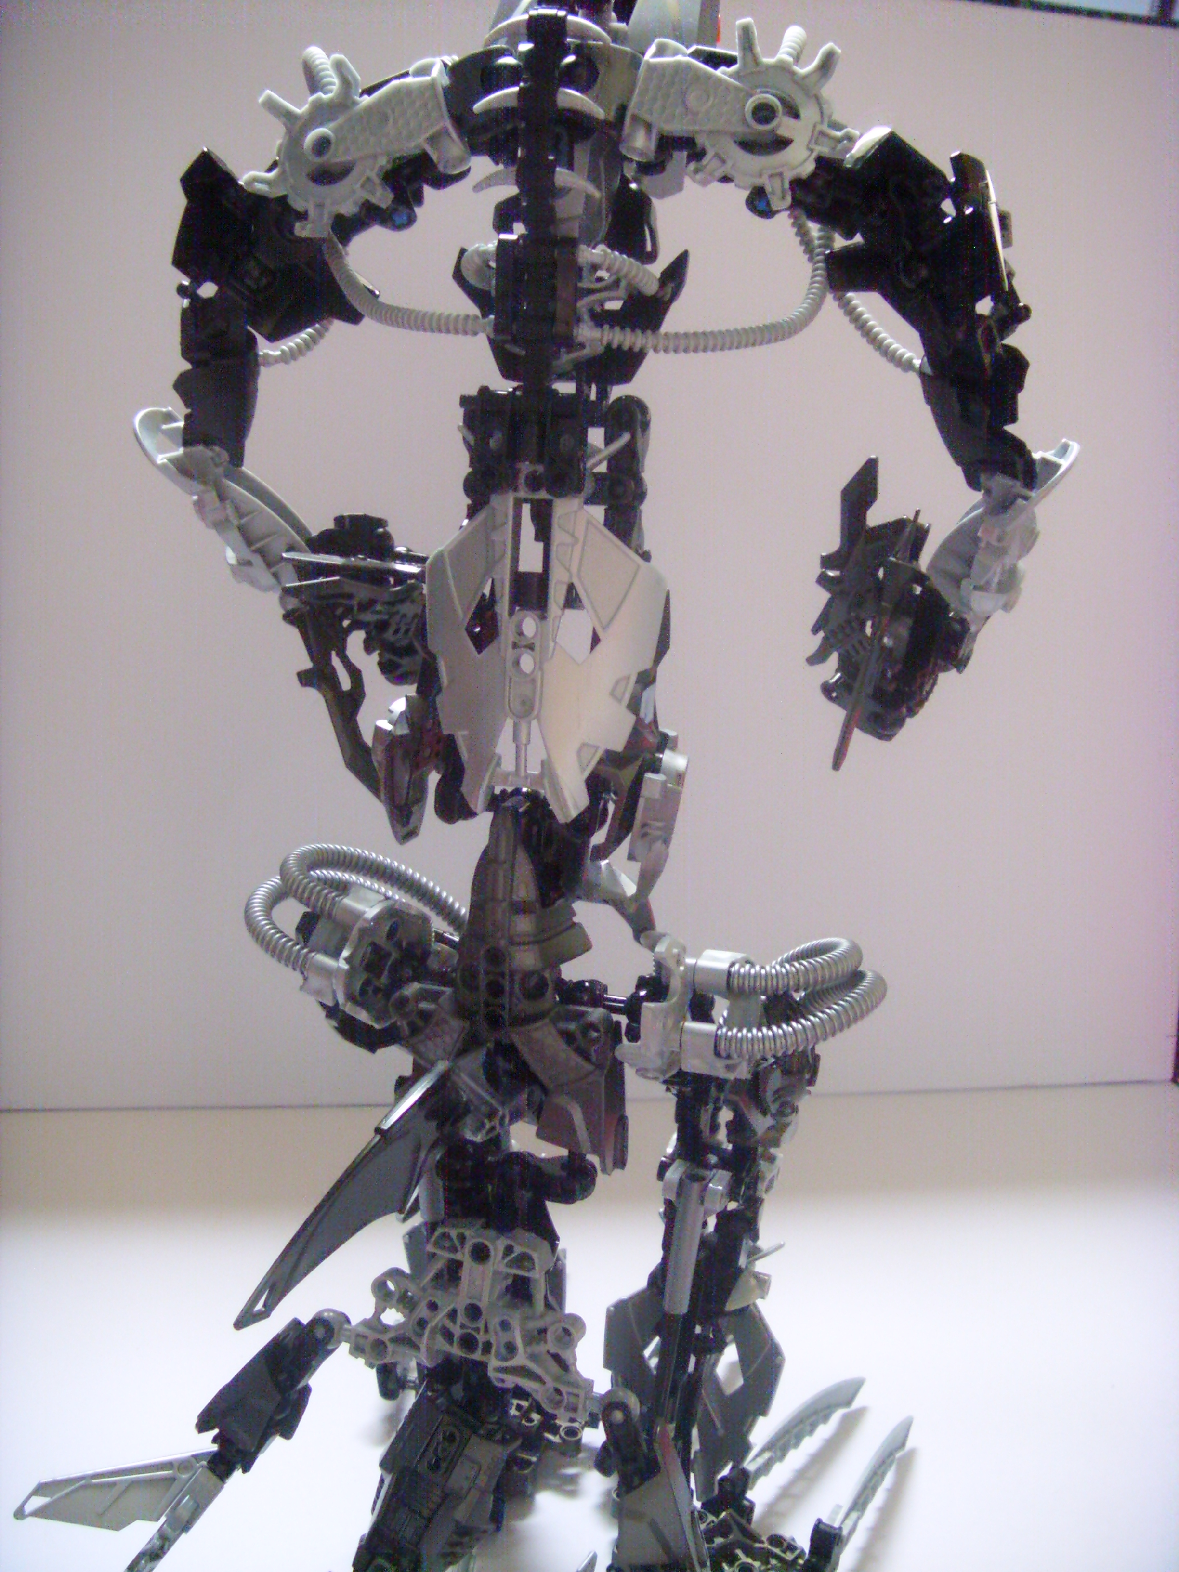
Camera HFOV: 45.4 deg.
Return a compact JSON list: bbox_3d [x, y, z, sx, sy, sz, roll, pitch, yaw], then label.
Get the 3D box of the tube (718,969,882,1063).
[{"bbox_3d":[0.053,0.061,0.368,0.046,0.021,0.058,3,6,10],"label":"tube"}]

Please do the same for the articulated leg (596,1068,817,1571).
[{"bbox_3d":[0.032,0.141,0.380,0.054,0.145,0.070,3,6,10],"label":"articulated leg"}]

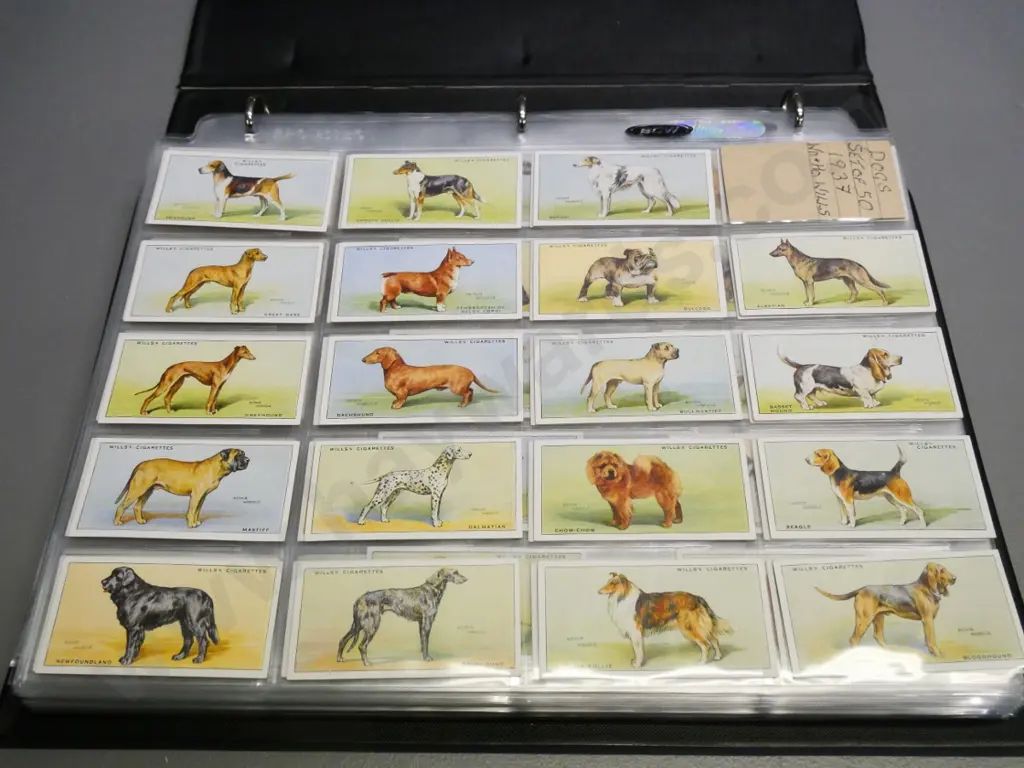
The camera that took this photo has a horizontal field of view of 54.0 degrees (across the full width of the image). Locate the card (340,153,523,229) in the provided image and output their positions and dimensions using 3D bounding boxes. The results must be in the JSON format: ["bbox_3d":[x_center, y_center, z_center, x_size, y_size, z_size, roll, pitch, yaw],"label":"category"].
[{"bbox_3d":[-0.030,-0.073,0.378,0.067,0.001,0.036,0,60,2],"label":"card"}]

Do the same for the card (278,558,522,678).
[{"bbox_3d":[-0.032,0.070,0.299,0.068,0.001,0.036,-1,59,1],"label":"card"}]

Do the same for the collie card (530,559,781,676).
[{"bbox_3d":[0.042,0.069,0.293,0.067,0.001,0.036,-1,60,1],"label":"collie card"}]

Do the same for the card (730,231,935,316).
[{"bbox_3d":[0.114,-0.040,0.360,0.068,0.001,0.036,-1,59,1],"label":"card"}]

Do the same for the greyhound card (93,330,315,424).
[{"bbox_3d":[-0.103,-0.002,0.339,0.067,0.001,0.036,0,60,2],"label":"greyhound card"}]

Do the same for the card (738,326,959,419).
[{"bbox_3d":[0.113,-0.003,0.334,0.067,0.001,0.036,-1,60,1],"label":"card"}]

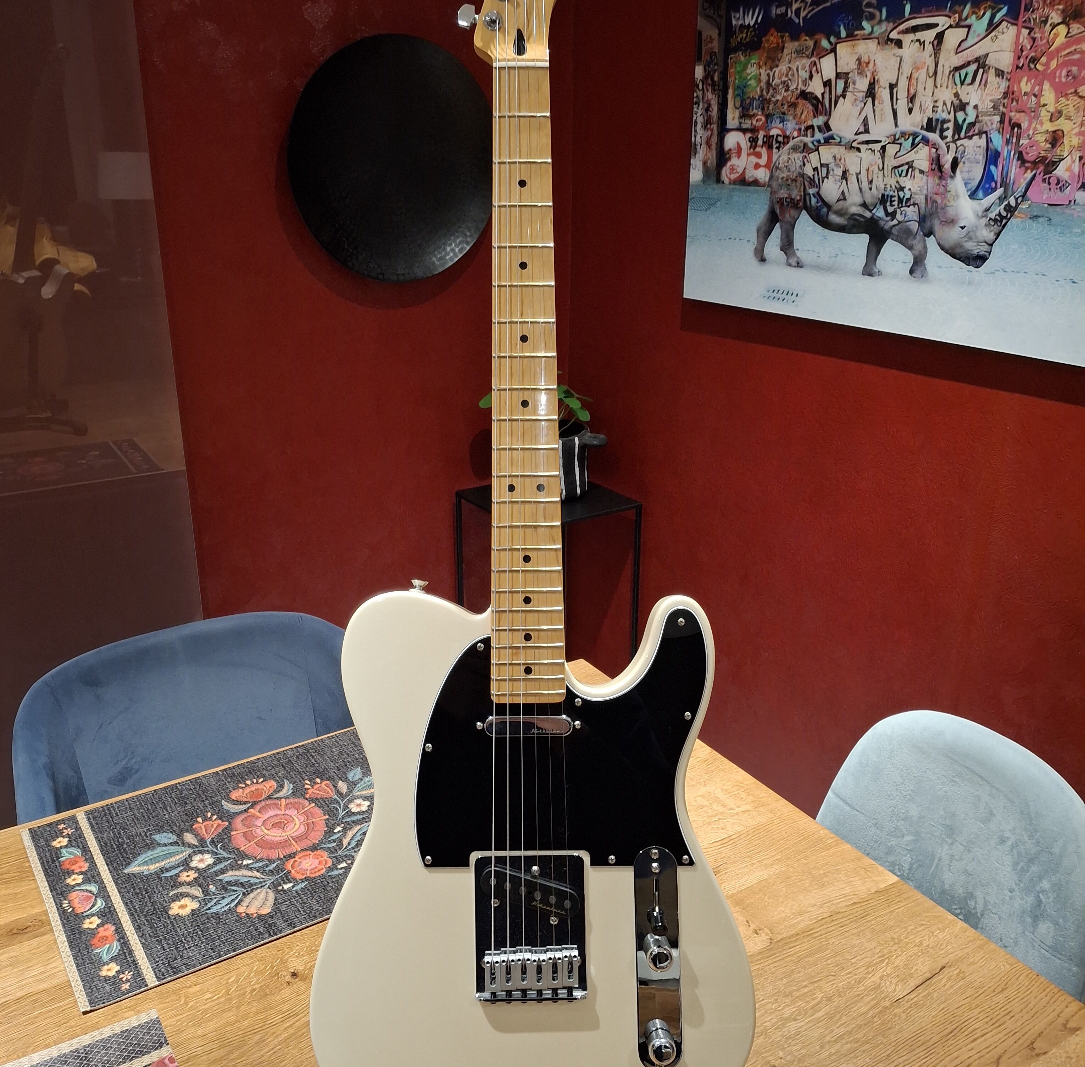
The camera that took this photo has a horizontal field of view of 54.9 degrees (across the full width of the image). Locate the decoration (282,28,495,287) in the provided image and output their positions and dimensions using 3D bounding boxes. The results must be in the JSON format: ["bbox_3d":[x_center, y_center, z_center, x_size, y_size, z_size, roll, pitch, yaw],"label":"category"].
[{"bbox_3d":[-0.260,-0.676,1.907,0.420,0.420,0.050,-12,24,-31],"label":"decoration"}]

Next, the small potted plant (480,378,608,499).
[{"bbox_3d":[0.005,-0.207,2.169,0.250,0.250,0.210,1,20,0],"label":"small potted plant"}]

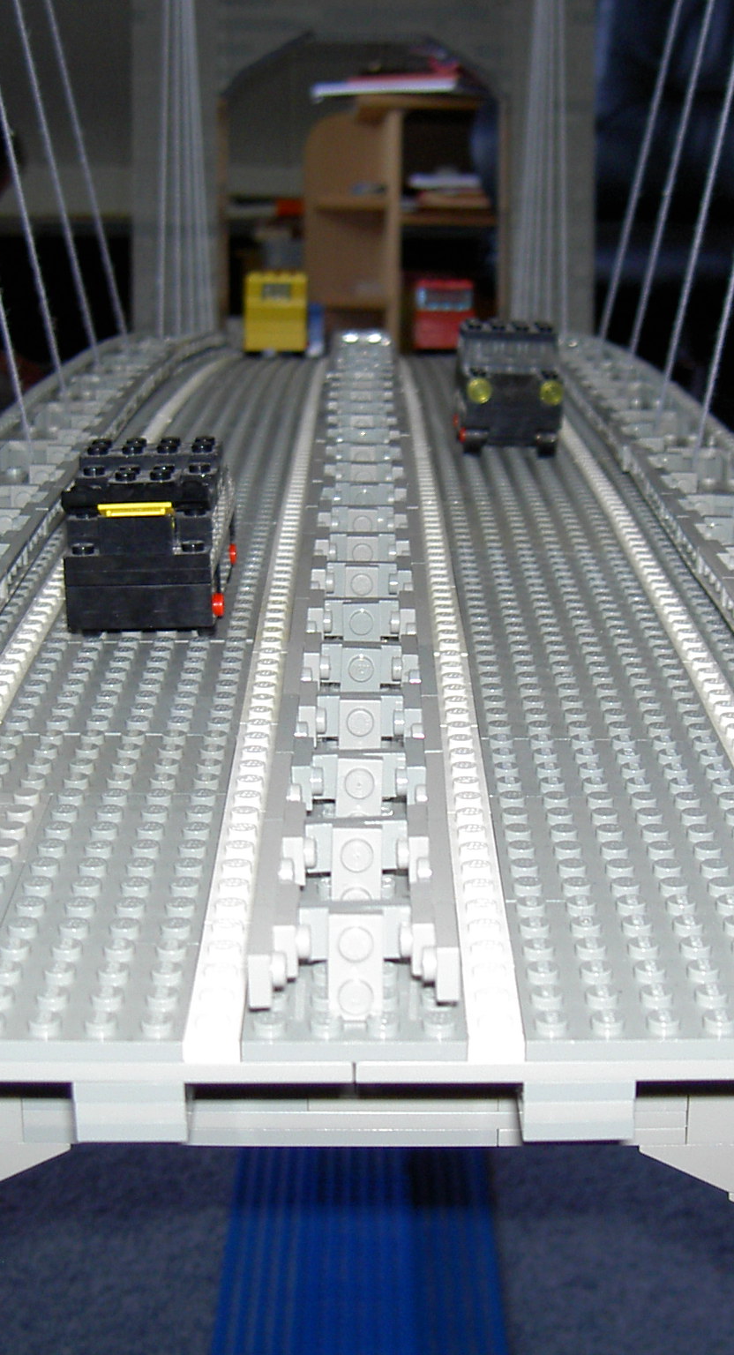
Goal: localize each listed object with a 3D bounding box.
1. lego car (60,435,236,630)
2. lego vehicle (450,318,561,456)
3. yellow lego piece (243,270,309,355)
[{"bbox_3d":[-0.050,-0.036,0.476,0.036,0.040,0.075,0,16,0],"label":"lego car"},{"bbox_3d":[0.048,-0.101,0.705,0.036,0.040,0.075,0,15,0],"label":"lego vehicle"},{"bbox_3d":[-0.046,-0.194,1.079,0.036,0.043,0.078,0,11,0],"label":"yellow lego piece"}]

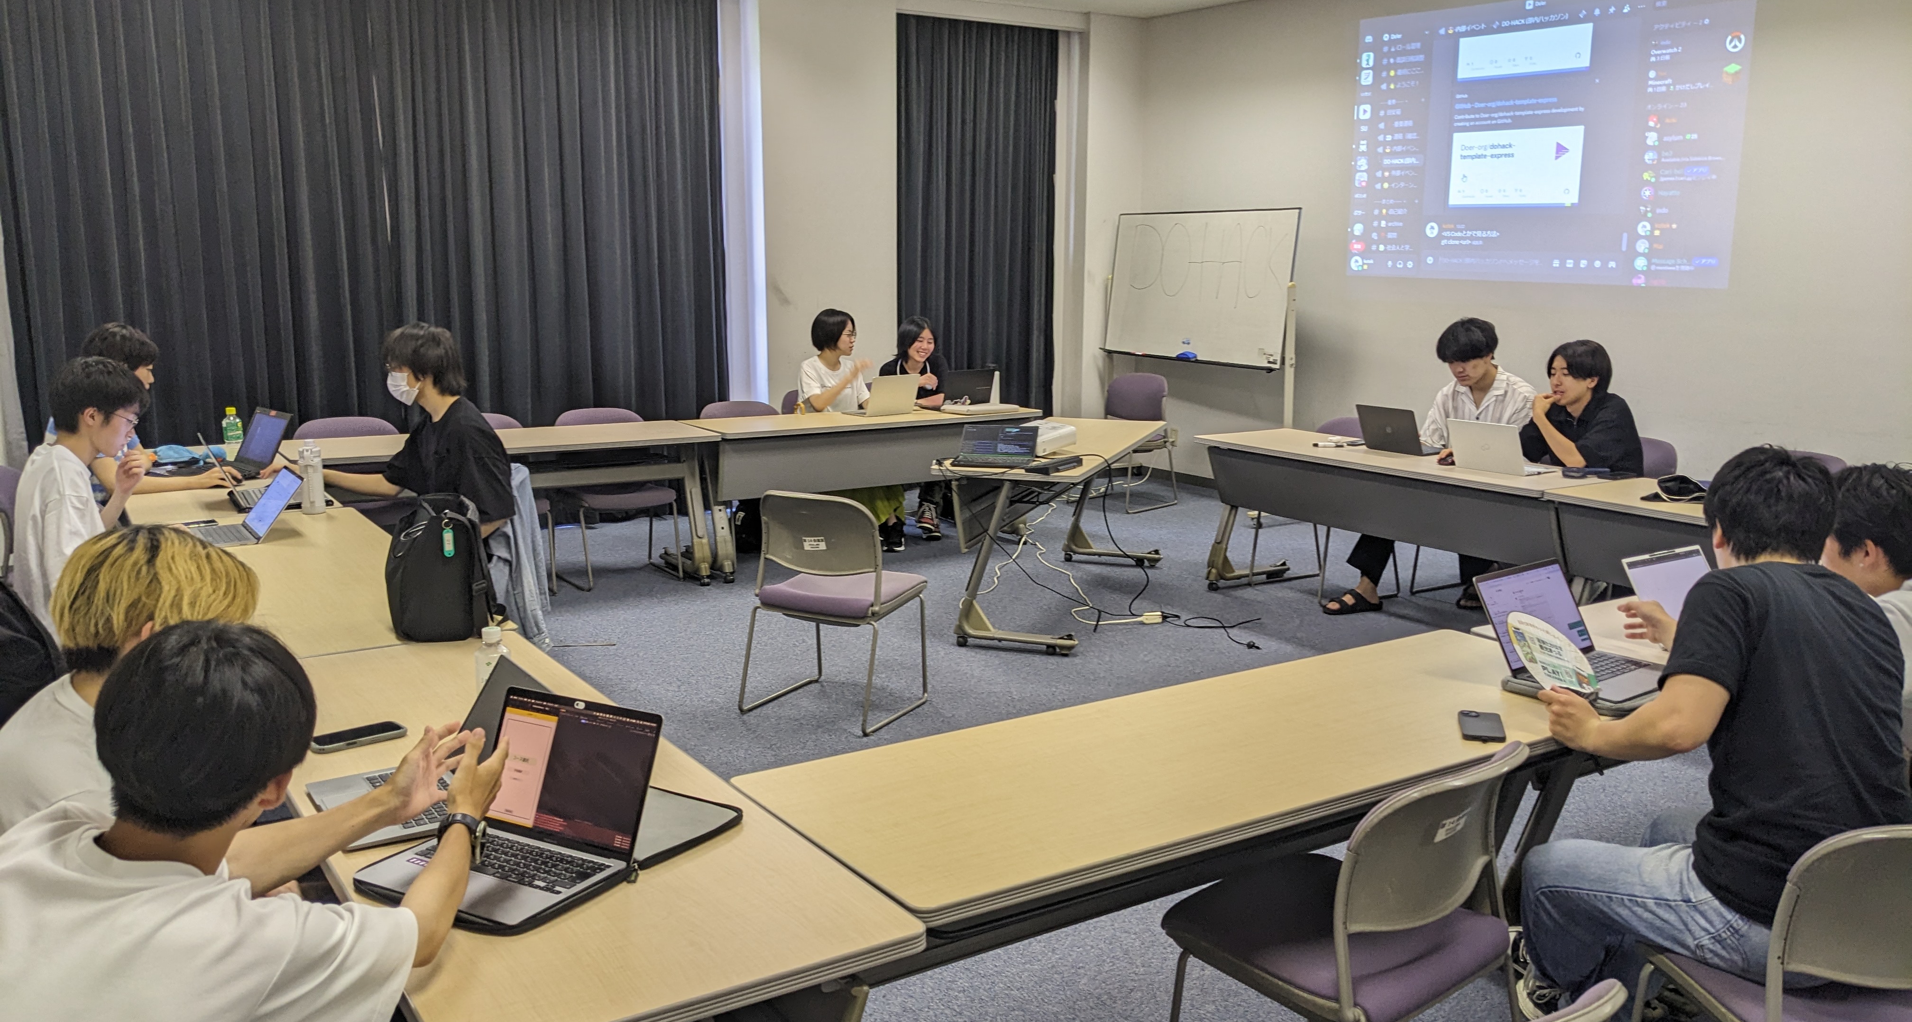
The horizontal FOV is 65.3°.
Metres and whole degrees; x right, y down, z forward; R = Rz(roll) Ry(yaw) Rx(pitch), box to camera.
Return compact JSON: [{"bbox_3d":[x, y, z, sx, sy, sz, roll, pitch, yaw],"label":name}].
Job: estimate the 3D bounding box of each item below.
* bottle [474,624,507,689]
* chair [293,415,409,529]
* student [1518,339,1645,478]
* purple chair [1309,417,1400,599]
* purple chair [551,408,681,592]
[{"bbox_3d":[-0.833,0.313,2.692,0.066,0.206,0.066,-7,13,-33],"label":"bottle"},{"bbox_3d":[-2.639,0.003,6.629,0.515,0.775,0.520,-7,13,-33],"label":"chair"},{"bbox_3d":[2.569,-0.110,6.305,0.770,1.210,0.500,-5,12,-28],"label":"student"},{"bbox_3d":[1.710,-0.009,6.831,0.510,0.775,0.490,-4,12,-25],"label":"purple chair"},{"bbox_3d":[-1.597,-0.069,7.054,0.510,0.775,0.520,-7,13,-33],"label":"purple chair"}]

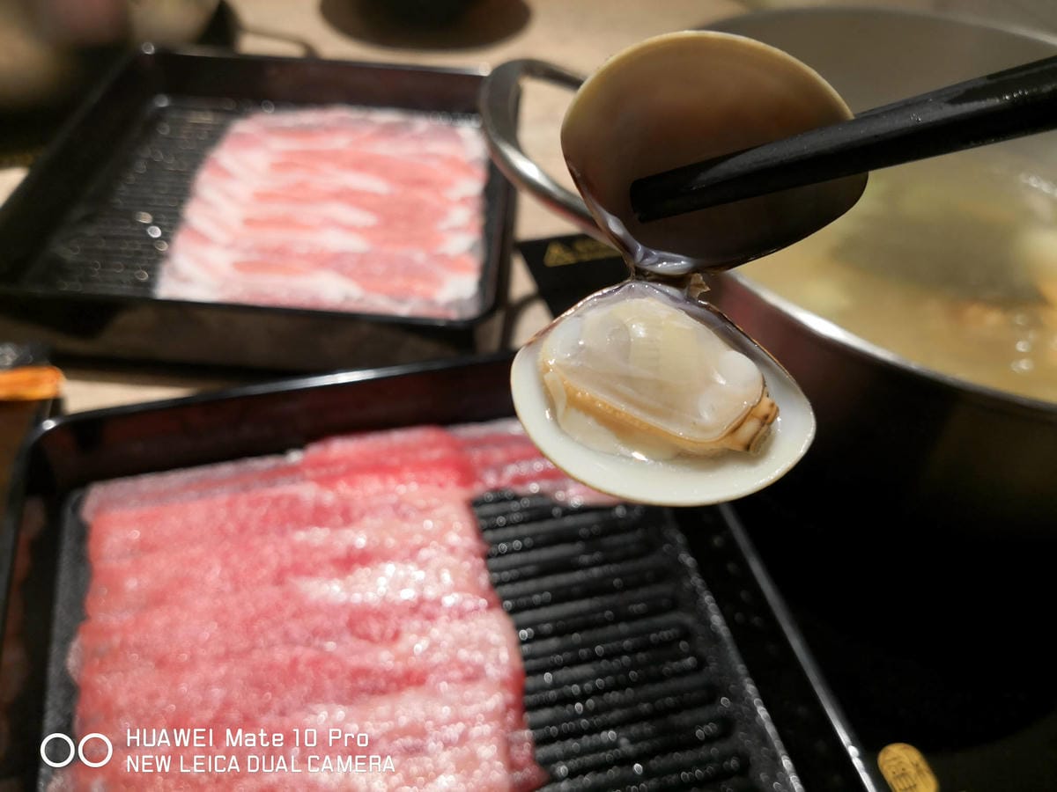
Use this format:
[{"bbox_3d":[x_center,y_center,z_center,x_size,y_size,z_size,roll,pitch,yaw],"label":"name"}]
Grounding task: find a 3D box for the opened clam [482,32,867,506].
[{"bbox_3d":[0.024,-0.019,0.128,0.047,0.067,0.026,11,3,5],"label":"opened clam"}]

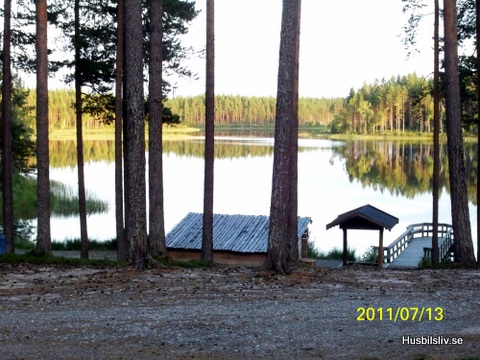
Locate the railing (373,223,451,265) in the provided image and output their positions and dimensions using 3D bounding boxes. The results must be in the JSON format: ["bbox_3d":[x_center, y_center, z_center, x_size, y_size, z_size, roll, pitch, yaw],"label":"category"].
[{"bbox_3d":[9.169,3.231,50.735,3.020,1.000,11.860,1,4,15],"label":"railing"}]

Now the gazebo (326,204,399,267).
[{"bbox_3d":[5.250,2.458,42.231,2.650,2.580,3.200,1,4,13],"label":"gazebo"}]

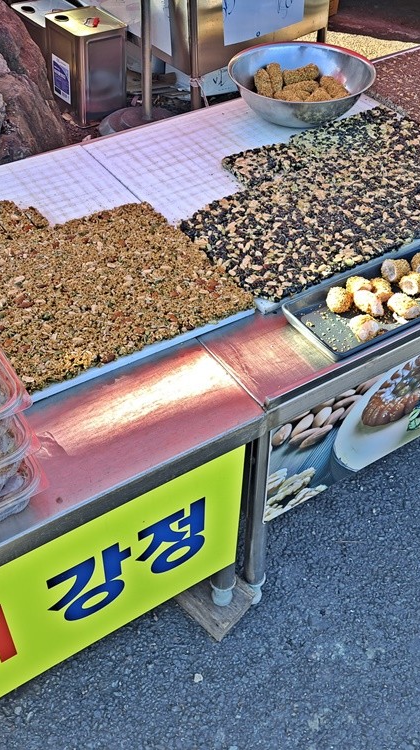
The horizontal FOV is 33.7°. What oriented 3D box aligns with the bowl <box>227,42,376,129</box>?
[{"bbox_3d":[0.206,-0.646,1.581,0.331,0.099,0.331,1,45,-1],"label":"bowl"}]

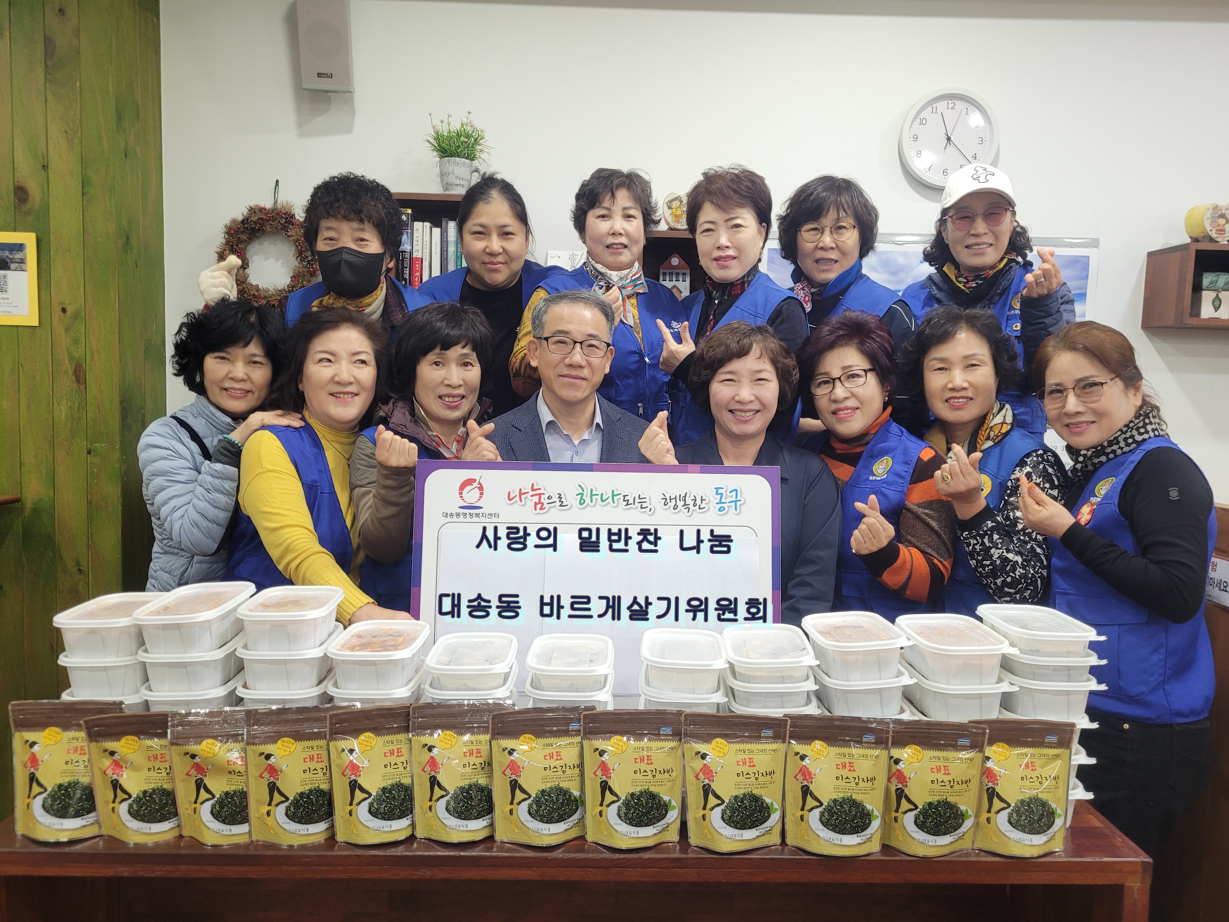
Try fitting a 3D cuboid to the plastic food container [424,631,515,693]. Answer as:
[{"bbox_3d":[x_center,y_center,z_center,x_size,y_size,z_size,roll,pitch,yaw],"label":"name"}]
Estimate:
[{"bbox_3d":[-0.215,0.307,1.410,0.130,0.038,0.182,2,5,0],"label":"plastic food container"}]

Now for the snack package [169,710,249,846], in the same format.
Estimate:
[{"bbox_3d":[-0.528,0.421,1.250,0.143,0.170,0.050,-3,-1,-5],"label":"snack package"}]

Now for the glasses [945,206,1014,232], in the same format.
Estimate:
[{"bbox_3d":[0.822,-0.543,2.092,0.138,0.045,0.140,-9,3,16],"label":"glasses"}]

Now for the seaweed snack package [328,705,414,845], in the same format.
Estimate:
[{"bbox_3d":[-0.324,0.427,1.264,0.142,0.177,0.050,0,1,-12],"label":"seaweed snack package"}]

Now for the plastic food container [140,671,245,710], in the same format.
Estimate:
[{"bbox_3d":[-0.621,0.353,1.387,0.130,0.058,0.182,2,5,2],"label":"plastic food container"}]

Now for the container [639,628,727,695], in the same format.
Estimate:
[{"bbox_3d":[0.105,0.304,1.410,0.130,0.047,0.182,2,5,2],"label":"container"}]

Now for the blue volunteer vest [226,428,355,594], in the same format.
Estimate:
[{"bbox_3d":[-0.588,0.226,1.813,0.400,0.600,0.260,-1,5,-24],"label":"blue volunteer vest"}]

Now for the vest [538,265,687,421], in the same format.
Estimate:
[{"bbox_3d":[0.006,-0.155,2.170,0.400,0.600,0.260,1,5,-5],"label":"vest"}]

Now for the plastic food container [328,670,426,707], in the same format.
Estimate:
[{"bbox_3d":[-0.375,0.365,1.487,0.134,0.059,0.202,1,4,-1],"label":"plastic food container"}]

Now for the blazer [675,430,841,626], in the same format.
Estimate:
[{"bbox_3d":[0.237,0.240,1.767,0.410,0.600,0.280,2,5,5],"label":"blazer"}]

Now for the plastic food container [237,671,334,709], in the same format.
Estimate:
[{"bbox_3d":[-0.519,0.367,1.496,0.134,0.061,0.202,1,4,-4],"label":"plastic food container"}]

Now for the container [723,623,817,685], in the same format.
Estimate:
[{"bbox_3d":[0.221,0.280,1.349,0.124,0.042,0.183,1,4,4],"label":"container"}]

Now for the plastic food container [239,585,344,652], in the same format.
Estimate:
[{"bbox_3d":[-0.517,0.252,1.488,0.134,0.061,0.202,1,4,-4],"label":"plastic food container"}]

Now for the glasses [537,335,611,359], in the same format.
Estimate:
[{"bbox_3d":[-0.089,-0.239,1.944,0.143,0.043,0.145,5,5,-8],"label":"glasses"}]

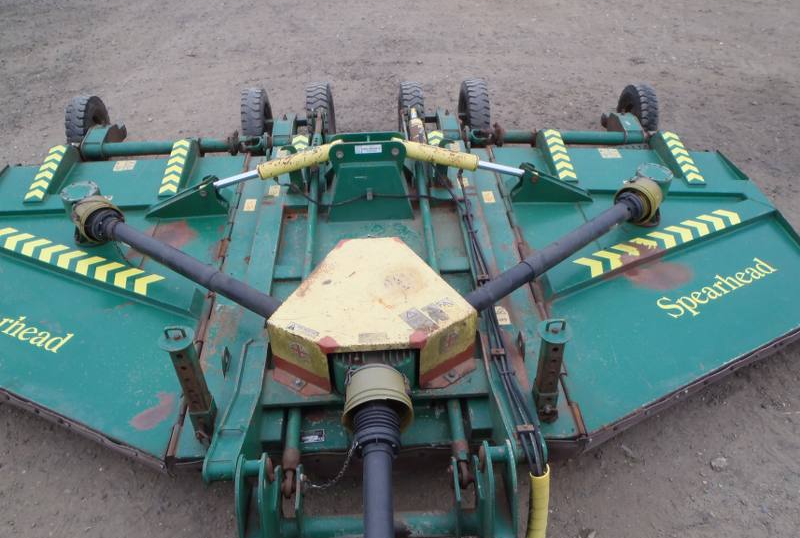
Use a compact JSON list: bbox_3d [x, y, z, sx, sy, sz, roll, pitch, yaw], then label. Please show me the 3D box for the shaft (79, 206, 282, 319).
[{"bbox_3d":[-0.995,-0.027,2.956,1.383,0.220,0.220,23,44,27],"label":"shaft"}]

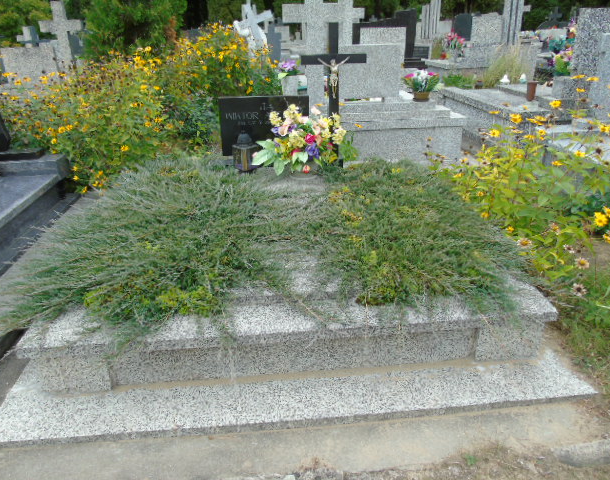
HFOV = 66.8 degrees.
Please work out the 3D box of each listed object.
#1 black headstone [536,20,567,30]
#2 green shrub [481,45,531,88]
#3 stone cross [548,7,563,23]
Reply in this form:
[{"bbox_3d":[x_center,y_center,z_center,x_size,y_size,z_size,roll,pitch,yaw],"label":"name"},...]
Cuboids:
[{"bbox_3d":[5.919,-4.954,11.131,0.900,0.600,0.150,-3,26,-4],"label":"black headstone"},{"bbox_3d":[2.912,-2.493,6.844,0.600,0.660,0.520,-3,26,-4],"label":"green shrub"},{"bbox_3d":[5.962,-5.367,11.000,0.350,0.370,0.100,-3,26,-4],"label":"stone cross"}]

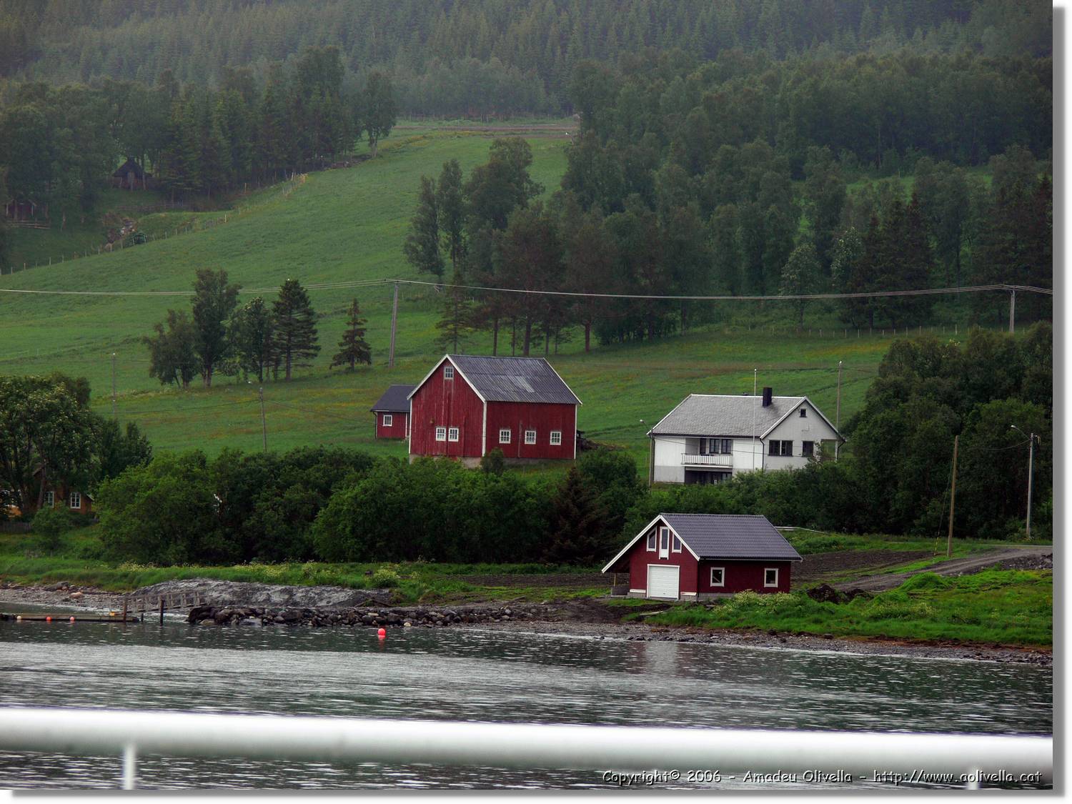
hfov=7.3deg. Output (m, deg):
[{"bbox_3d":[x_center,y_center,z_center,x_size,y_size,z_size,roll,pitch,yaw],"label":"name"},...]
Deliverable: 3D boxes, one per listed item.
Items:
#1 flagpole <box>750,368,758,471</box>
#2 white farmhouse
[{"bbox_3d":[17.452,2.004,672.000,0.150,9.421,0.150,1,0,0],"label":"flagpole"},{"bbox_3d":[16.885,2.745,676.200,12.368,7.809,10.063,2,0,44],"label":"white farmhouse"}]

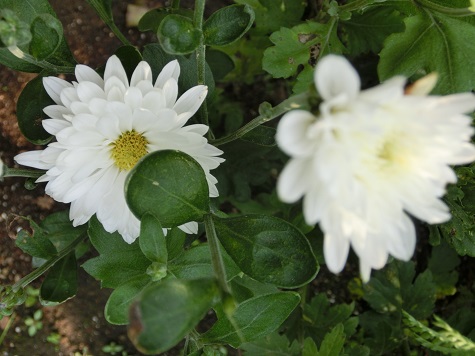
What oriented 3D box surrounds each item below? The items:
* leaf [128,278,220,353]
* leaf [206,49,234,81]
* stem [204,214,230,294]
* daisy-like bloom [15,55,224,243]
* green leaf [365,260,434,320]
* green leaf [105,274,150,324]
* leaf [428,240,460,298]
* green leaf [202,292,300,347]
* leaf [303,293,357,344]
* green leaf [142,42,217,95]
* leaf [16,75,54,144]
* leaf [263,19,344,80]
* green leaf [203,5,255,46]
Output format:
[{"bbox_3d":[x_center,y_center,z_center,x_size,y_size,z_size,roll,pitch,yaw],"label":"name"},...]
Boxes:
[{"bbox_3d":[-0.019,0.040,0.150,0.029,0.009,0.017,-37,81,-7],"label":"leaf"},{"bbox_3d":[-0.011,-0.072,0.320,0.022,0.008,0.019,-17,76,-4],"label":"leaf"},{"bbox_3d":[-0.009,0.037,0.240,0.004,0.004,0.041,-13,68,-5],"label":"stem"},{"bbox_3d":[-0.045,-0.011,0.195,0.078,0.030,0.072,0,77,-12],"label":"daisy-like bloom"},{"bbox_3d":[0.093,0.063,0.290,0.039,0.012,0.035,-6,73,-2],"label":"green leaf"},{"bbox_3d":[-0.042,0.048,0.200,0.023,0.008,0.014,-44,82,-8],"label":"green leaf"},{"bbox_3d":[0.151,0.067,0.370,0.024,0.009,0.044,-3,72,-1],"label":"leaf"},{"bbox_3d":[0.006,0.059,0.215,0.043,0.009,0.019,-24,77,-6],"label":"green leaf"},{"bbox_3d":[0.053,0.080,0.290,0.029,0.011,0.030,18,74,5],"label":"leaf"},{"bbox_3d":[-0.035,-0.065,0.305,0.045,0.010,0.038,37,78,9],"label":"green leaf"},{"bbox_3d":[-0.088,-0.031,0.230,0.021,0.010,0.031,12,78,-3],"label":"leaf"},{"bbox_3d":[0.033,-0.062,0.250,0.039,0.012,0.030,-23,80,-4],"label":"leaf"},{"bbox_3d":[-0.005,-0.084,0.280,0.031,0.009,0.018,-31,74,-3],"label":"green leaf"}]

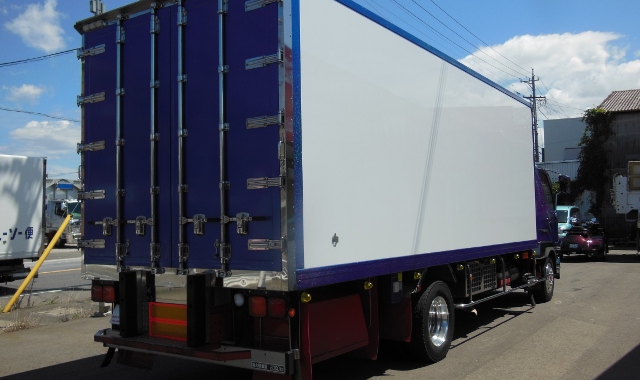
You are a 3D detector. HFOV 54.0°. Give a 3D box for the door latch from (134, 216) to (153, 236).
[{"bbox_3d":[-1.470,0.304,5.235,0.175,0.160,0.080,-3,-4,33],"label":"door latch"}]

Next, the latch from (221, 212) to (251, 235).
[{"bbox_3d":[-0.616,0.251,4.689,0.250,0.160,0.080,-3,-4,33],"label":"latch"}]

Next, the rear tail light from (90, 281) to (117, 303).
[{"bbox_3d":[-1.970,0.947,5.755,0.335,0.148,0.080,-3,-4,33],"label":"rear tail light"}]

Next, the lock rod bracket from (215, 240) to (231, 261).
[{"bbox_3d":[-0.739,0.465,4.765,0.110,0.170,0.060,-3,-4,33],"label":"lock rod bracket"}]

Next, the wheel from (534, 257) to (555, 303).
[{"bbox_3d":[3.936,1.548,11.127,0.240,0.845,0.845,-3,-4,33],"label":"wheel"}]

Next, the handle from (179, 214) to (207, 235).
[{"bbox_3d":[-1.007,0.276,5.000,0.250,0.160,0.080,-3,-4,33],"label":"handle"}]

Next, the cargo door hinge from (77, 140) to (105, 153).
[{"bbox_3d":[-2.068,-0.390,5.660,0.340,0.095,0.060,-3,-4,33],"label":"cargo door hinge"}]

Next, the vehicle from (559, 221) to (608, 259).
[{"bbox_3d":[10.351,1.898,24.600,1.650,1.300,3.800,-3,-3,27],"label":"vehicle"}]

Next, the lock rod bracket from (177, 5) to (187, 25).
[{"bbox_3d":[-1.154,-1.462,5.274,0.075,0.155,0.050,-3,-4,34],"label":"lock rod bracket"}]

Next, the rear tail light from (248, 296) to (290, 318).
[{"bbox_3d":[-0.384,0.868,4.656,0.335,0.155,0.080,-3,-4,33],"label":"rear tail light"}]

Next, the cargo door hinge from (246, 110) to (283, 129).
[{"bbox_3d":[-0.412,-0.521,4.656,0.325,0.100,0.050,-3,-4,33],"label":"cargo door hinge"}]

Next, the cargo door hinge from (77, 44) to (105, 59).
[{"bbox_3d":[-2.167,-1.310,5.961,0.350,0.090,0.055,-3,-4,34],"label":"cargo door hinge"}]

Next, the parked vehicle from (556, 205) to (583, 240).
[{"bbox_3d":[9.100,1.450,23.800,1.500,1.620,3.450,-3,-3,31],"label":"parked vehicle"}]

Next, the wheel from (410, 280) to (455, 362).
[{"bbox_3d":[1.198,1.446,6.946,0.260,0.865,0.865,-3,-4,33],"label":"wheel"}]

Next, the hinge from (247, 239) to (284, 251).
[{"bbox_3d":[-0.398,0.397,4.610,0.320,0.085,0.050,-3,-4,33],"label":"hinge"}]

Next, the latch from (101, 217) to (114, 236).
[{"bbox_3d":[-1.933,0.332,5.725,0.110,0.170,0.060,-3,-4,34],"label":"latch"}]

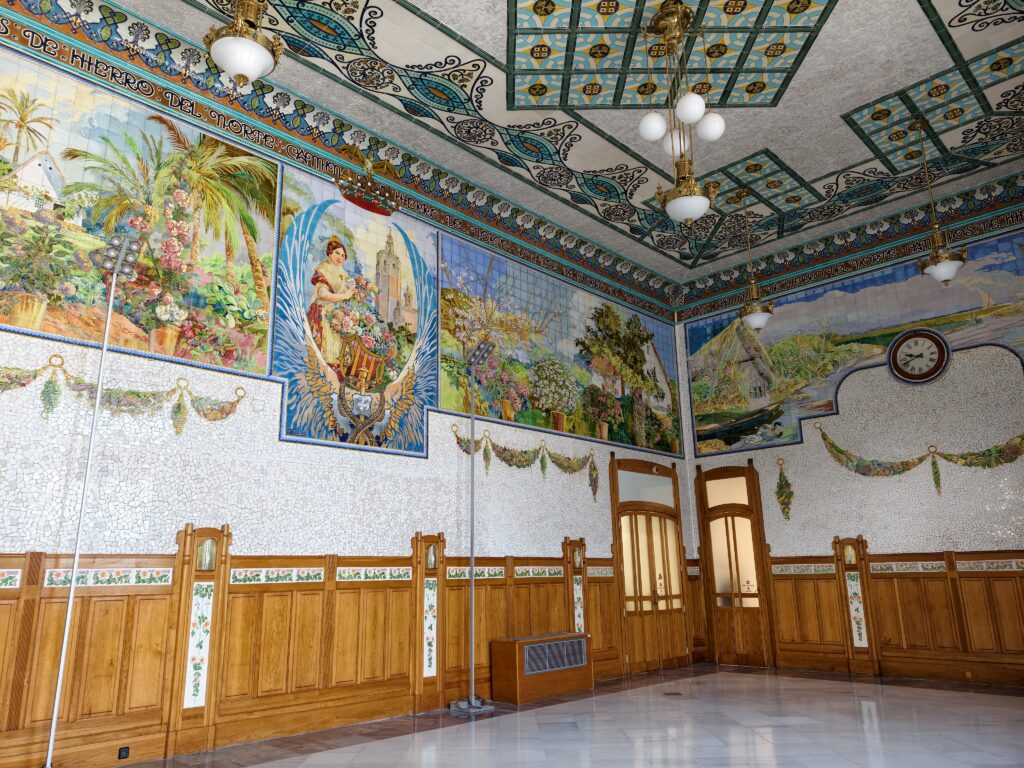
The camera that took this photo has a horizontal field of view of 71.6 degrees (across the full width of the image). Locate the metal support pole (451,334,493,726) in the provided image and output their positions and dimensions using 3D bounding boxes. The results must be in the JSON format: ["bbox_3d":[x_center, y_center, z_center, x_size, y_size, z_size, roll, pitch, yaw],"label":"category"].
[{"bbox_3d":[-0.471,1.590,8.796,0.488,4.470,0.444,-1,-15,0],"label":"metal support pole"}]

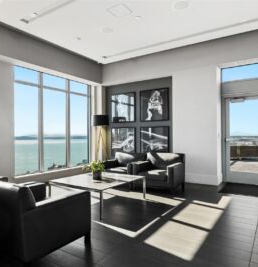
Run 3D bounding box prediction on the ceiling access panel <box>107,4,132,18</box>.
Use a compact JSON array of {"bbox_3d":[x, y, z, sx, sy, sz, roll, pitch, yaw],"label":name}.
[{"bbox_3d":[-0.176,-2.237,4.046,0.330,0.020,0.330,0,0,33],"label":"ceiling access panel"}]

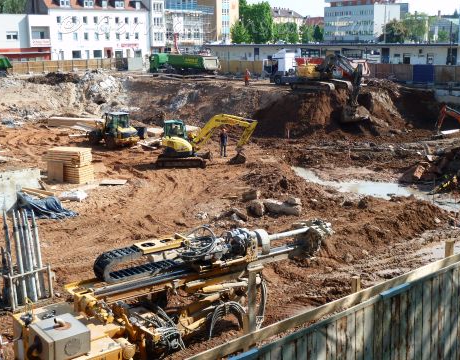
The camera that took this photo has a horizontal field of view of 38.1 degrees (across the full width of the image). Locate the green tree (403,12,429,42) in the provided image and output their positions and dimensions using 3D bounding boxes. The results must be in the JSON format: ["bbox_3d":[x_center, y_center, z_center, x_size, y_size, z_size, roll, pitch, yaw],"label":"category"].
[{"bbox_3d":[44.672,-34.616,161.149,6.300,11.530,6.300,-1,11,0],"label":"green tree"}]

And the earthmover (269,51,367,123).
[{"bbox_3d":[9.014,-8.341,59.700,8.000,5.900,3.000,9,15,41],"label":"earthmover"}]

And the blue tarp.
[{"bbox_3d":[-7.778,1.024,28.518,2.600,0.720,1.500,-2,12,-6],"label":"blue tarp"}]

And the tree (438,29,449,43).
[{"bbox_3d":[52.980,-33.750,165.774,2.500,7.770,2.500,-1,11,0],"label":"tree"}]

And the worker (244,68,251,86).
[{"bbox_3d":[1.788,-10.441,68.000,0.450,1.780,0.600,0,12,6],"label":"worker"}]

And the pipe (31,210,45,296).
[{"bbox_3d":[-5.514,2.118,19.195,0.140,2.540,0.140,-5,9,1],"label":"pipe"}]

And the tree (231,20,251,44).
[{"bbox_3d":[2.355,-29.990,145.968,4.400,9.710,4.400,-1,11,0],"label":"tree"}]

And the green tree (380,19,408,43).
[{"bbox_3d":[38.378,-32.700,155.999,6.500,10.020,6.500,-1,11,0],"label":"green tree"}]

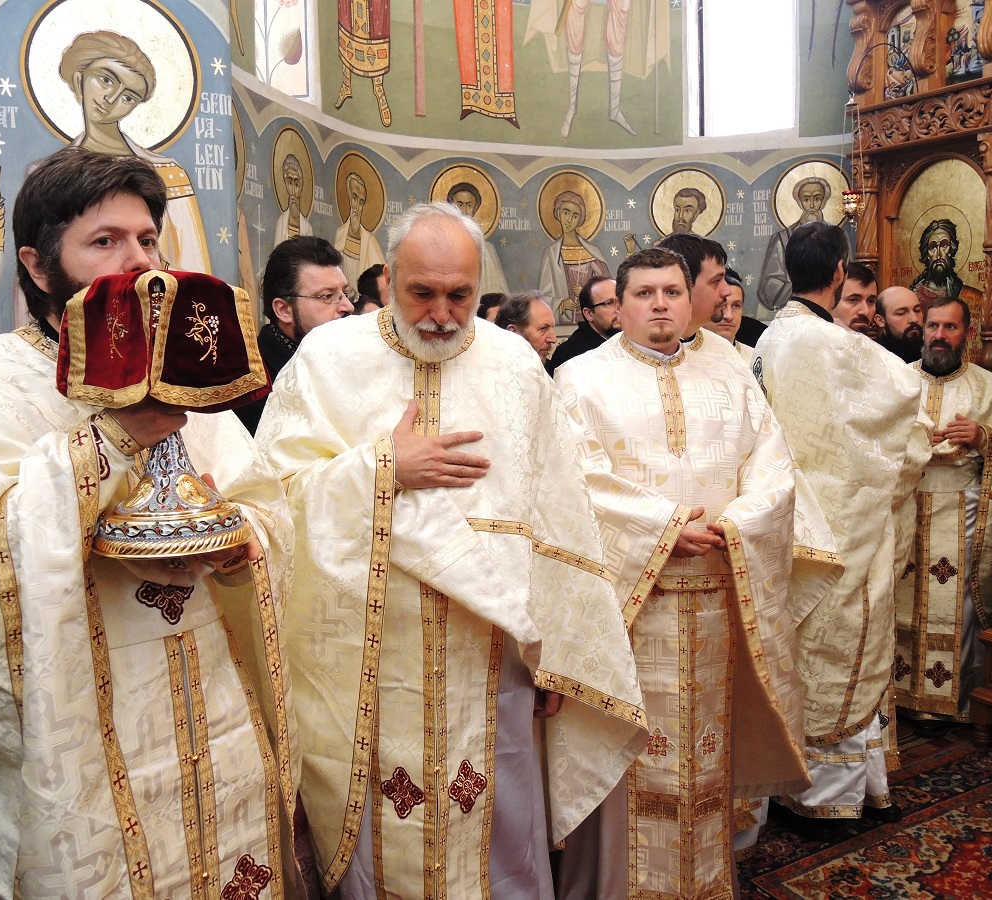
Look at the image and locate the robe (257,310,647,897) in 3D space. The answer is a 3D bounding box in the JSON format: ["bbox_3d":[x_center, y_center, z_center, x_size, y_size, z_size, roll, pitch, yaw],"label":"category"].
[{"bbox_3d":[-0.086,0.397,1.880,0.740,1.333,0.480,-1,3,-6],"label":"robe"}]

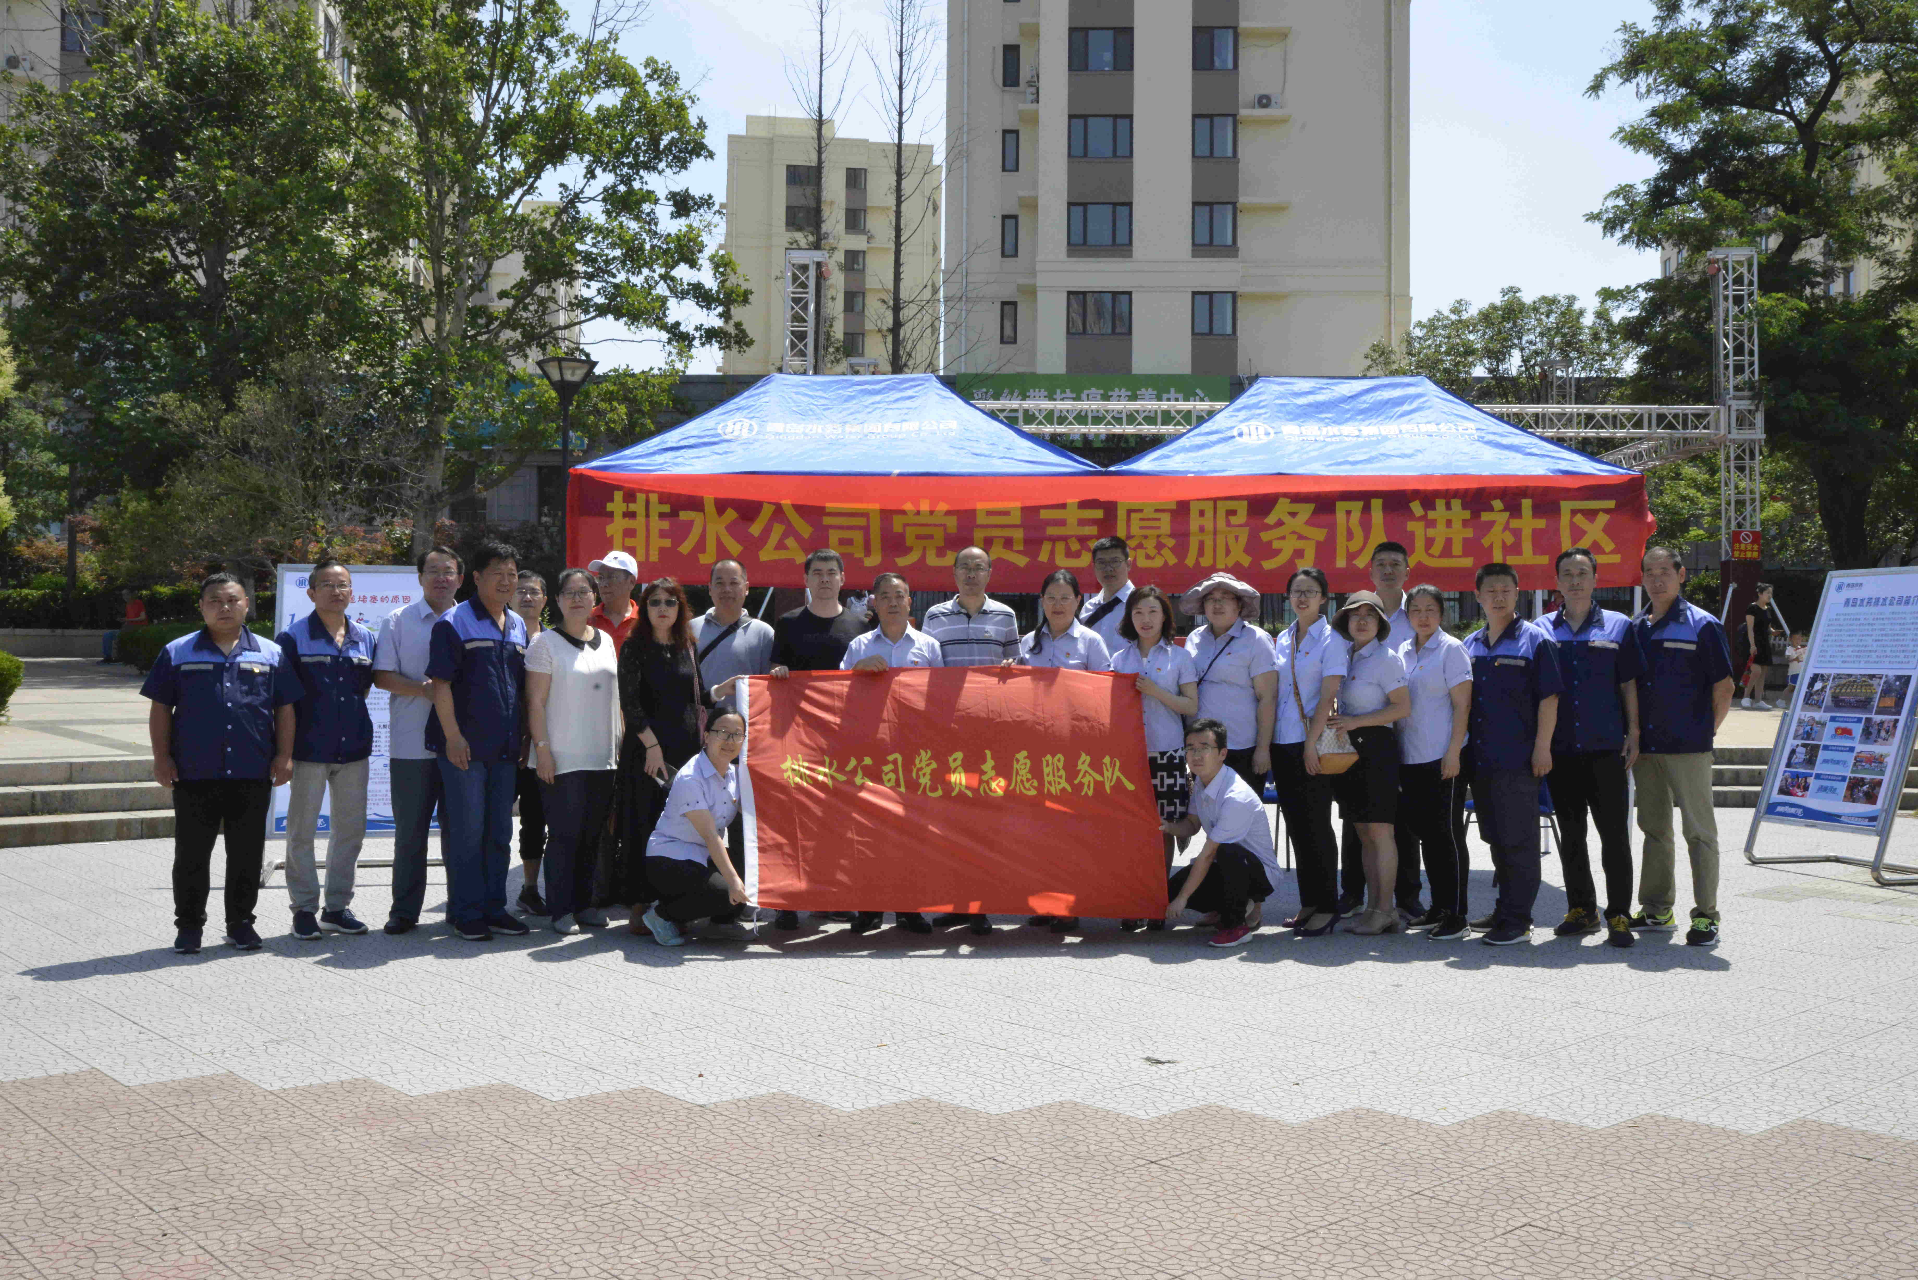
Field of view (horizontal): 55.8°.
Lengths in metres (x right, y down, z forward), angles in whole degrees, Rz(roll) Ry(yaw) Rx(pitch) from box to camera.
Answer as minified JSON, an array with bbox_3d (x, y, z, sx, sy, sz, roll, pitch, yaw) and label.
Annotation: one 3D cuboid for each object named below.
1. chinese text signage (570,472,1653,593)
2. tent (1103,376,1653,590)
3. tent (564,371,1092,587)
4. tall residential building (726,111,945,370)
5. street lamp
[{"bbox_3d":[0.800,-0.600,10.150,6.050,0.670,0.120,1,0,1],"label":"chinese text signage"},{"bbox_3d":[2.340,-0.110,11.100,3.020,3.000,2.000,1,0,1],"label":"tent"},{"bbox_3d":[-0.660,-0.140,11.200,3.020,3.000,2.000,1,0,1],"label":"tent"},{"bbox_3d":[-10.200,-17.600,135.500,15.800,38.500,18.000,1,0,-8],"label":"tall residential building"},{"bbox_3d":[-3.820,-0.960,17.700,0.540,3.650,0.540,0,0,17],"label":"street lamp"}]

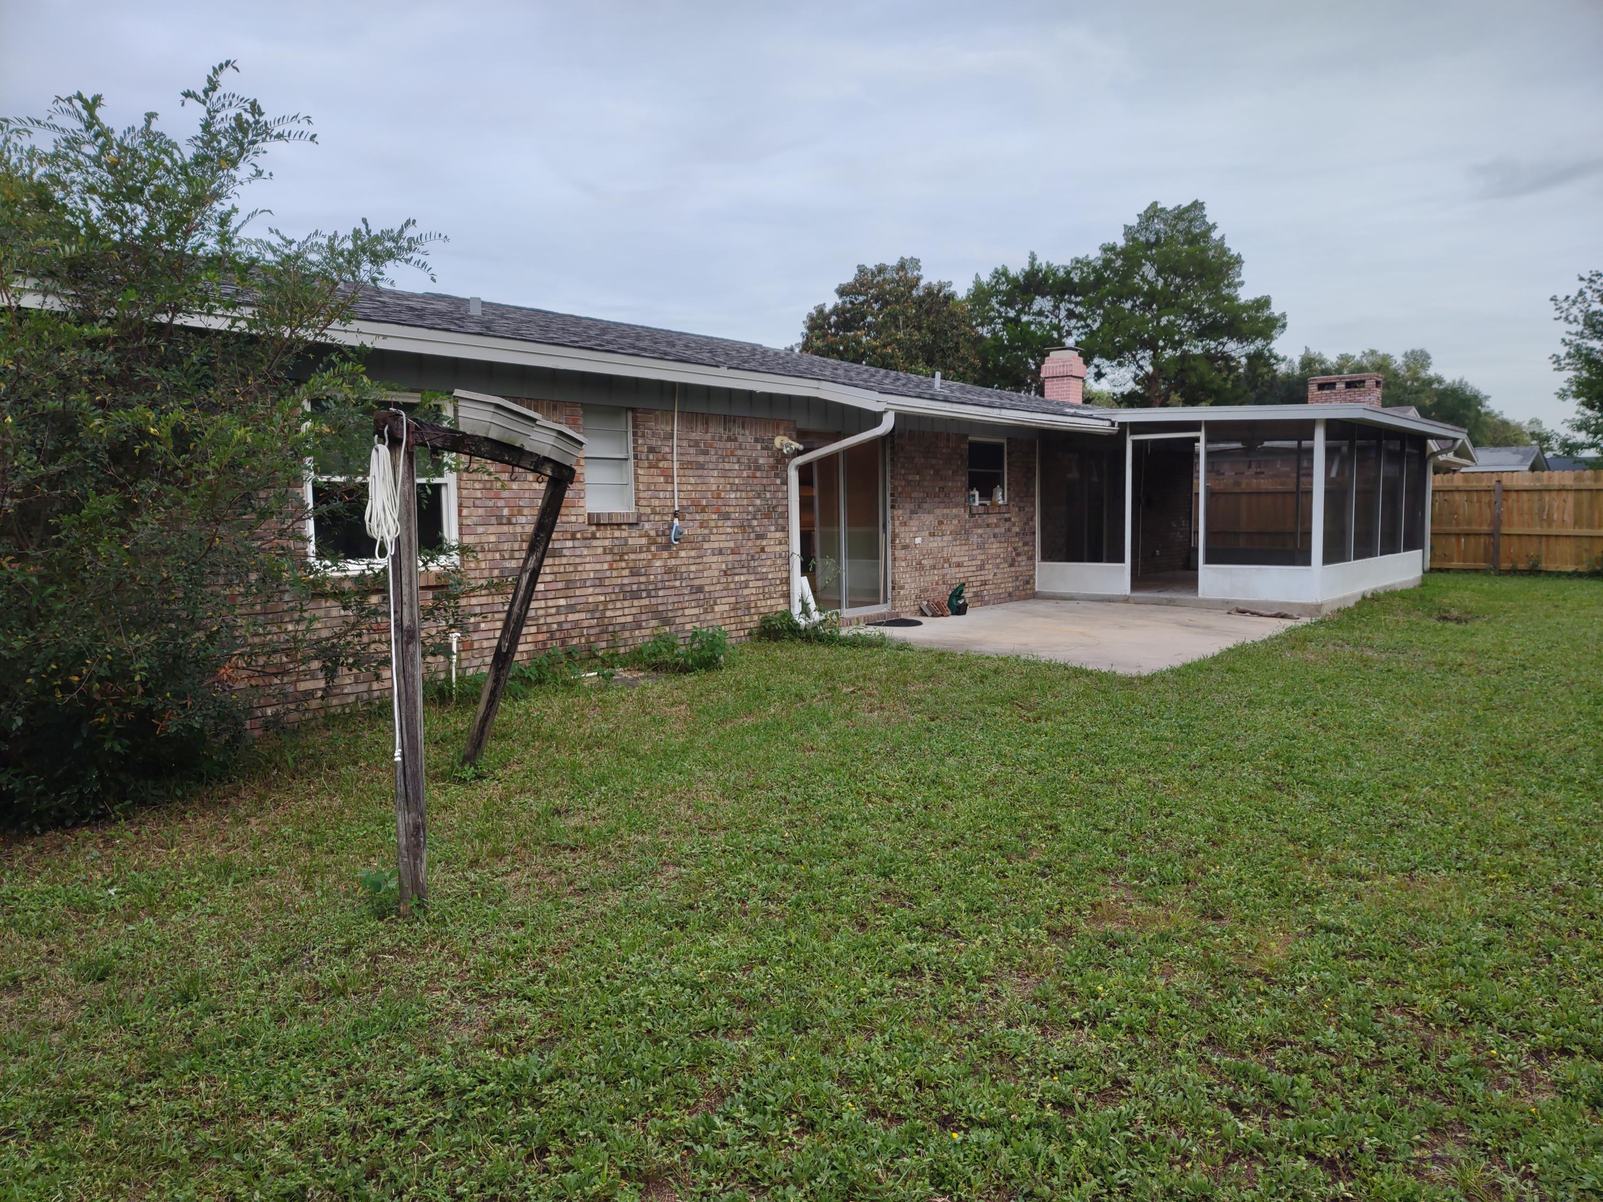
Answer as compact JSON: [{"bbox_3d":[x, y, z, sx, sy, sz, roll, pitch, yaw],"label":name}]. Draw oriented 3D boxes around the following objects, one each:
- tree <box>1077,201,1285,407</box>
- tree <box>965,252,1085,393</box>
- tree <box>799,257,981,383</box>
[{"bbox_3d":[12.258,-7.493,39.500,7.000,10.990,6.800,0,5,0],"label":"tree"},{"bbox_3d":[7.044,-6.311,37.595,4.900,8.970,4.900,0,5,0],"label":"tree"},{"bbox_3d":[2.514,-5.686,34.638,5.800,8.240,5.600,0,5,0],"label":"tree"}]

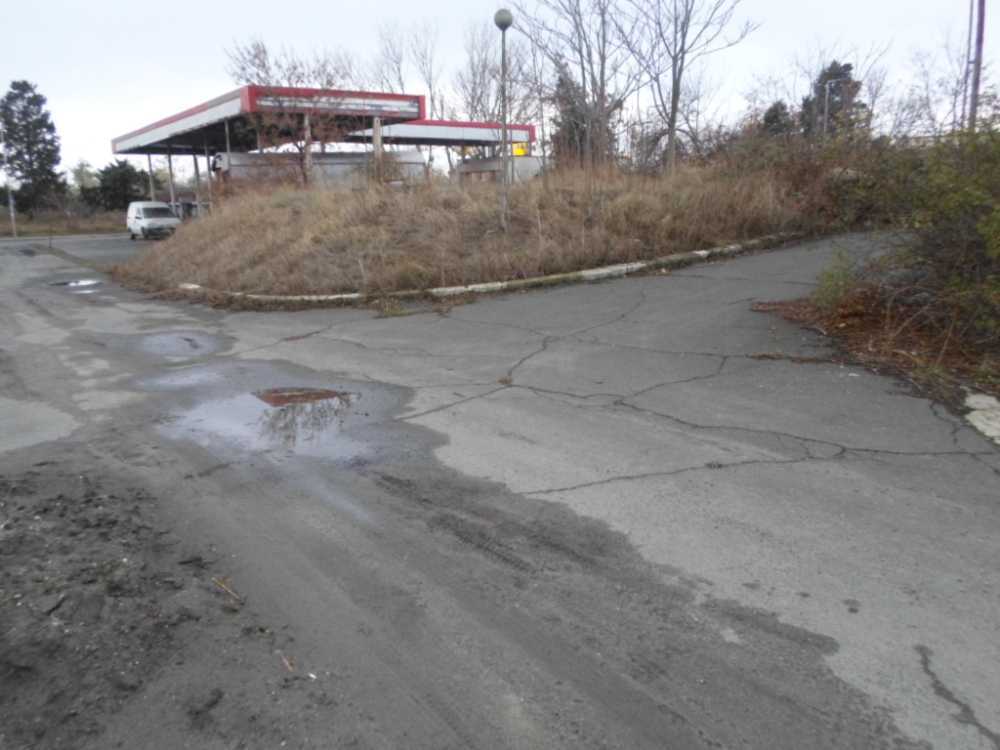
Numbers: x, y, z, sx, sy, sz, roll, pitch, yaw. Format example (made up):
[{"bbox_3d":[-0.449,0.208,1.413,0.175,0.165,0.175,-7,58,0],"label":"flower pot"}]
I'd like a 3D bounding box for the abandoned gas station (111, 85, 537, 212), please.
[{"bbox_3d":[-9.084,-11.003,40.896,18.430,5.670,26.799,-10,16,-33],"label":"abandoned gas station"}]

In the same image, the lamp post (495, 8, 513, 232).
[{"bbox_3d":[0.094,-5.863,17.000,0.430,5.024,0.430,-1,14,0],"label":"lamp post"}]

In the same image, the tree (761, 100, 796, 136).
[{"bbox_3d":[18.510,-15.244,48.000,2.900,5.778,2.900,4,14,20],"label":"tree"}]

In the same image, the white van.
[{"bbox_3d":[-17.782,-7.998,37.200,1.740,1.870,4.250,-10,16,-33],"label":"white van"}]

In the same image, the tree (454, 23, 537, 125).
[{"bbox_3d":[-0.233,-16.647,48.000,5.300,12.481,5.000,-1,14,0],"label":"tree"}]

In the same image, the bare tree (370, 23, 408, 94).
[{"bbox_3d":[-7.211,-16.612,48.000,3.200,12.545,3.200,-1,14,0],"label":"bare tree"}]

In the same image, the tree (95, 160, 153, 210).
[{"bbox_3d":[-31.030,-15.643,60.000,4.300,4.181,4.200,-7,15,-26],"label":"tree"}]

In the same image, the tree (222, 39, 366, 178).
[{"bbox_3d":[-6.058,-7.779,21.500,3.800,4.194,3.500,-4,14,-14],"label":"tree"}]

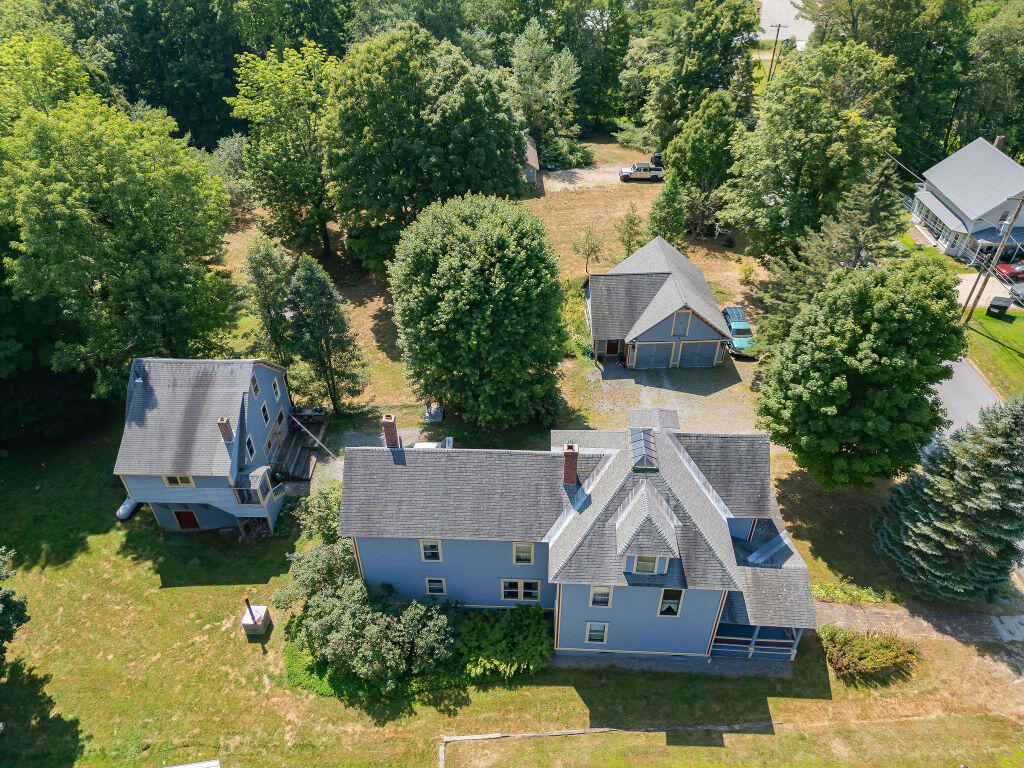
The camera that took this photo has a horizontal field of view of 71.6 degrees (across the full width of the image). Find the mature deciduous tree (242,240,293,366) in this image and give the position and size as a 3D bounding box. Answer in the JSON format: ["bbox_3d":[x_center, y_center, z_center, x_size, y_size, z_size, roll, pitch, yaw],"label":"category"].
[{"bbox_3d":[-18.170,-5.925,52.908,3.800,10.900,3.800,-1,37,0],"label":"mature deciduous tree"}]

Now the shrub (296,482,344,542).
[{"bbox_3d":[-11.446,7.762,42.885,3.300,3.000,3.200,1,36,3],"label":"shrub"}]

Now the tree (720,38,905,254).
[{"bbox_3d":[27.259,-20.935,66.406,15.000,19.954,15.000,1,36,3],"label":"tree"}]

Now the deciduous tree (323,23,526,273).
[{"bbox_3d":[-7.966,-21.504,66.442,18.361,22.024,18.361,1,36,3],"label":"deciduous tree"}]

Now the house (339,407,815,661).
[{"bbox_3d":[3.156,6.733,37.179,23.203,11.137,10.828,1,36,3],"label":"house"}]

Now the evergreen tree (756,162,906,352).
[{"bbox_3d":[24.260,-9.317,54.685,10.174,15.268,10.174,1,36,3],"label":"evergreen tree"}]

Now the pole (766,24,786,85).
[{"bbox_3d":[41.333,-51.104,112.524,2.500,10.500,0.350,1,37,2],"label":"pole"}]

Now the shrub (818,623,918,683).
[{"bbox_3d":[17.840,13.436,35.530,5.000,1.600,2.600,1,36,3],"label":"shrub"}]

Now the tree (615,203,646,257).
[{"bbox_3d":[11.822,-15.534,71.575,2.967,5.651,2.967,1,36,3],"label":"tree"}]

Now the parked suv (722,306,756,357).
[{"bbox_3d":[18.402,-4.279,57.774,1.800,1.750,5.000,2,37,4],"label":"parked suv"}]

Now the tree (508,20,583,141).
[{"bbox_3d":[4.302,-38.758,92.229,9.200,15.800,8.400,-1,37,0],"label":"tree"}]

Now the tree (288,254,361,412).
[{"bbox_3d":[-12.836,-3.005,47.769,4.900,12.300,4.900,-1,37,0],"label":"tree"}]

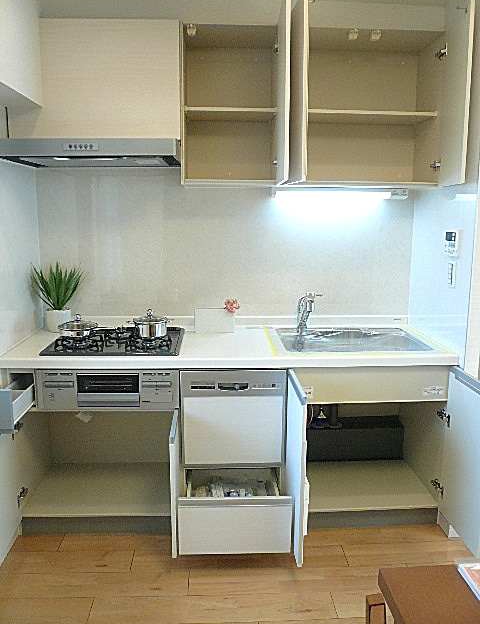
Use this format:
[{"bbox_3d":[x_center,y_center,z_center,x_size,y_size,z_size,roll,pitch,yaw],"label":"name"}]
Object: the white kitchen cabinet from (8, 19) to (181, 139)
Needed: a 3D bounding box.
[{"bbox_3d":[-0.634,-1.021,2.387,0.750,0.515,0.350,0,10,-3],"label":"white kitchen cabinet"}]

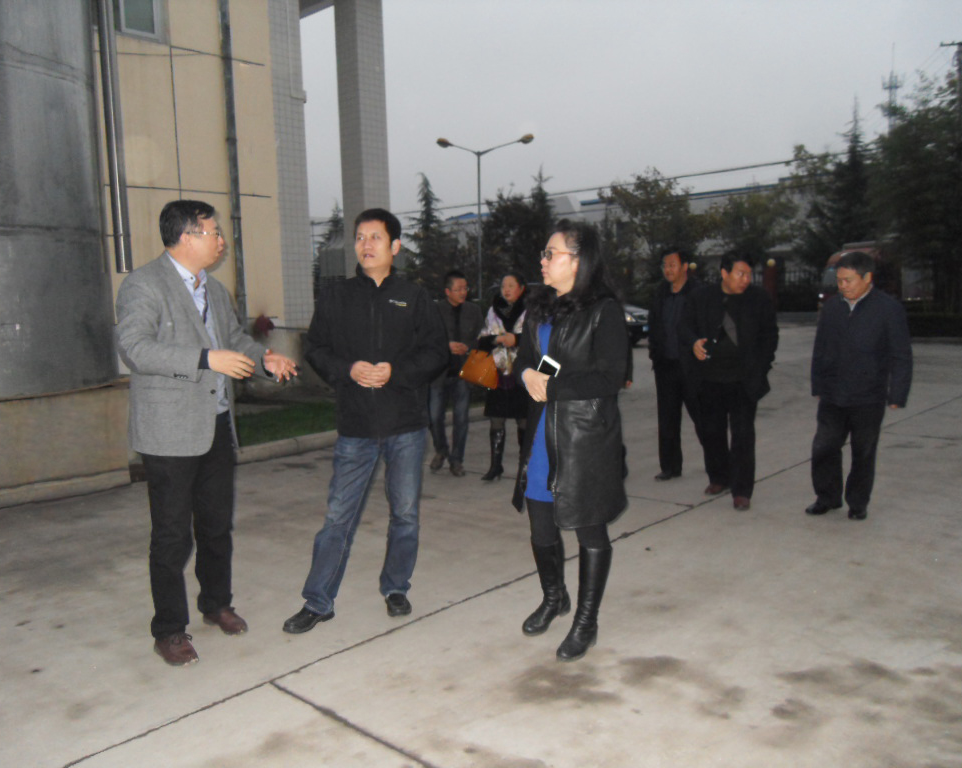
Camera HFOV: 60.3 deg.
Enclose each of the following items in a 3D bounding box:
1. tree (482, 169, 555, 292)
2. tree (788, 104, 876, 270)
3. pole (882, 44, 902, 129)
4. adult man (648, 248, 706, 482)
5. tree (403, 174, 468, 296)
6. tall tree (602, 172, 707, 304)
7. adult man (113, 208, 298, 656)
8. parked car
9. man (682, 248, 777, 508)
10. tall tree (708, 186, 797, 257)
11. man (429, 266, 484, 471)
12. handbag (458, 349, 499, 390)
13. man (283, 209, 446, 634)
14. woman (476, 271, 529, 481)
[{"bbox_3d":[1.411,-5.168,32.678,3.000,6.200,3.000,-2,6,0],"label":"tree"},{"bbox_3d":[13.193,-6.138,30.397,3.600,8.014,3.600,1,6,23],"label":"tree"},{"bbox_3d":[59.003,-30.070,118.190,3.000,34.874,3.000,-2,6,0],"label":"pole"},{"bbox_3d":[1.475,-0.157,6.162,0.540,1.690,0.500,2,7,30],"label":"adult man"},{"bbox_3d":[-1.902,-5.133,33.320,3.000,6.462,3.000,-2,6,-3],"label":"tree"},{"bbox_3d":[7.315,-5.591,34.324,4.600,6.546,4.600,-1,6,12],"label":"tall tree"},{"bbox_3d":[-1.068,0.167,3.235,0.570,1.740,0.530,3,7,39],"label":"adult man"},{"bbox_3d":[2.970,-1.910,23.100,1.800,1.480,4.600,-6,8,-38],"label":"parked car"},{"bbox_3d":[1.693,-0.043,5.598,0.620,1.680,0.450,1,6,27],"label":"man"},{"bbox_3d":[12.891,-6.160,39.312,4.400,6.312,4.400,0,6,18],"label":"tall tree"},{"bbox_3d":[-0.203,-0.100,6.881,0.520,1.680,0.400,-3,6,-7],"label":"man"},{"bbox_3d":[-0.015,-0.121,6.250,0.290,0.280,0.140,19,6,14],"label":"handbag"},{"bbox_3d":[-0.484,0.152,3.530,0.650,1.730,0.450,-1,6,6],"label":"man"},{"bbox_3d":[0.178,-0.062,6.554,0.500,1.630,0.420,1,7,30],"label":"woman"}]

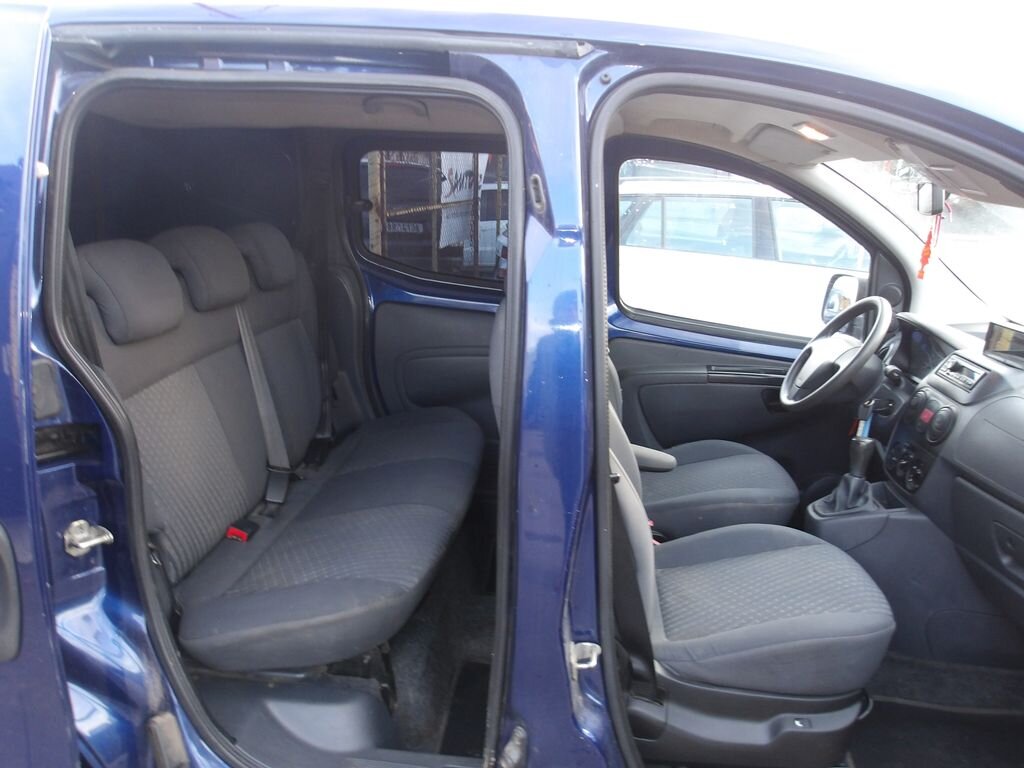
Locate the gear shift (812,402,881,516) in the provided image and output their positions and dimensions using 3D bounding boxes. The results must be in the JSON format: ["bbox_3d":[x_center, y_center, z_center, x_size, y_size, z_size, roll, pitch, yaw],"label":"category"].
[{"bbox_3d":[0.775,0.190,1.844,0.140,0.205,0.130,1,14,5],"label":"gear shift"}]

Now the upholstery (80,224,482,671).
[{"bbox_3d":[-0.453,0.007,1.903,0.700,0.760,1.230,1,14,5],"label":"upholstery"}]

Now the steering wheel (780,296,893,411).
[{"bbox_3d":[0.871,-0.070,2.126,0.100,0.374,0.374,38,14,-5],"label":"steering wheel"}]

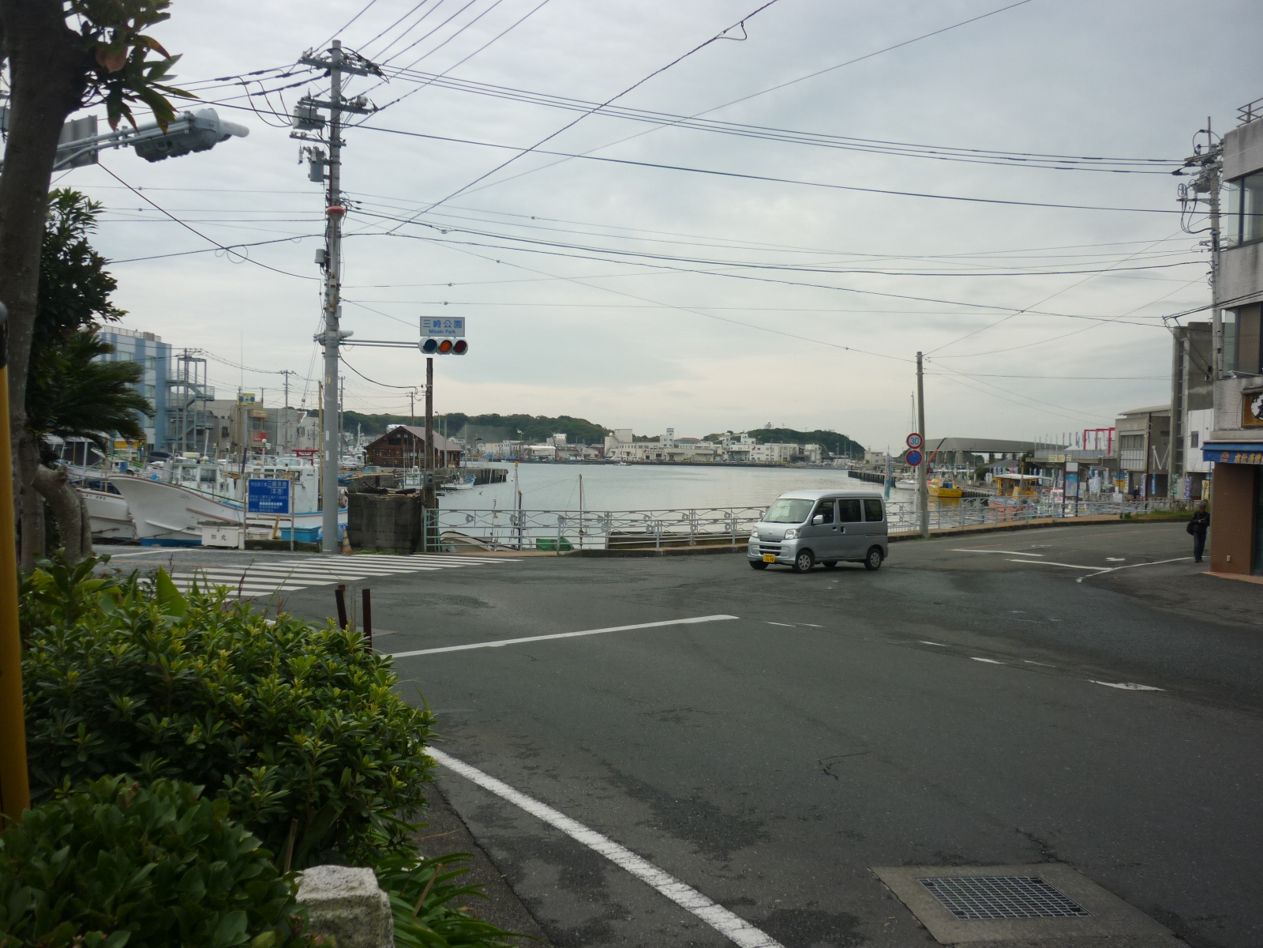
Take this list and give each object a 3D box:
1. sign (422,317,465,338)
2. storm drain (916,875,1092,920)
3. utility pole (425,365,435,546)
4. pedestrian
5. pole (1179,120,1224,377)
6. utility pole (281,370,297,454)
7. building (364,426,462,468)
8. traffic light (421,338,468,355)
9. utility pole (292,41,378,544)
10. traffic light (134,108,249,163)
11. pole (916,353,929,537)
[{"bbox_3d":[-5.058,-3.954,32.400,1.220,0.550,0.060,1,1,-15],"label":"sign"},{"bbox_3d":[1.655,1.915,5.380,0.600,0.050,0.510,1,1,-6],"label":"storm drain"},{"bbox_3d":[-5.481,-0.519,32.743,0.240,5.205,0.240,0,1,0],"label":"utility pole"},{"bbox_3d":[15.291,1.579,32.382,0.580,1.664,0.420,2,1,25],"label":"pedestrian"},{"bbox_3d":[19.189,-4.454,39.345,1.100,14.124,2.000,-1,2,-38],"label":"pole"},{"bbox_3d":[-41.929,-6.723,146.870,1.900,11.813,0.500,1,1,-6],"label":"utility pole"},{"bbox_3d":[-29.200,-3.600,162.500,10.000,5.300,11.000,1,1,7],"label":"building"},{"bbox_3d":[-5.024,-3.415,32.300,1.250,0.450,0.400,1,1,-15],"label":"traffic light"},{"bbox_3d":[-7.805,-4.659,31.800,2.000,13.454,1.000,0,2,-37],"label":"utility pole"},{"bbox_3d":[-4.715,-3.618,12.900,1.250,0.450,0.480,2,2,35],"label":"traffic light"},{"bbox_3d":[10.765,-1.081,44.424,0.300,6.870,0.300,-2,1,0],"label":"pole"}]

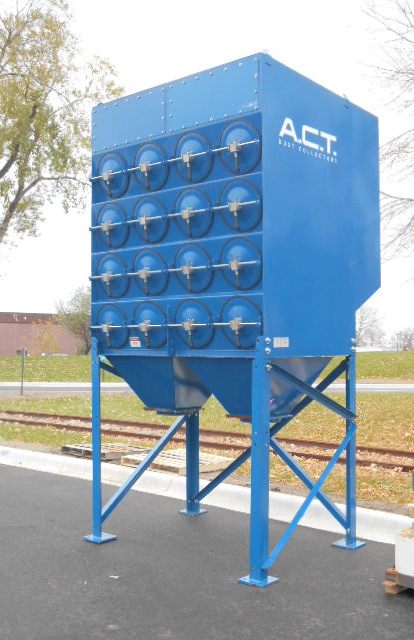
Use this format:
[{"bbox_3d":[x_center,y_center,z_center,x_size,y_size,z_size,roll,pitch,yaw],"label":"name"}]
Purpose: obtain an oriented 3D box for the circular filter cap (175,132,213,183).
[{"bbox_3d":[-0.120,-1.272,5.930,0.399,0.399,0.090,-2,-2,40],"label":"circular filter cap"}]

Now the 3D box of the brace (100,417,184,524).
[{"bbox_3d":[-0.572,1.356,7.095,0.060,0.060,1.454,-2,35,40],"label":"brace"}]

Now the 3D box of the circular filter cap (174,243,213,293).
[{"bbox_3d":[-0.139,-0.428,6.342,0.432,0.432,0.100,-2,-3,41],"label":"circular filter cap"}]

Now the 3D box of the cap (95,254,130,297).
[{"bbox_3d":[-0.898,-0.406,6.992,0.432,0.432,0.100,-2,-3,41],"label":"cap"}]

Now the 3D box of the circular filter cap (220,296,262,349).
[{"bbox_3d":[0.235,0.018,5.593,0.399,0.399,0.090,-2,-2,40],"label":"circular filter cap"}]

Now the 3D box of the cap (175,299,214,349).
[{"bbox_3d":[-0.139,0.040,6.326,0.432,0.432,0.100,-2,-3,41],"label":"cap"}]

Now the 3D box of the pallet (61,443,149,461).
[{"bbox_3d":[-1.421,1.903,11.011,1.000,0.120,0.980,-2,-3,43],"label":"pallet"}]

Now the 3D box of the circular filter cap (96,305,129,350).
[{"bbox_3d":[-0.821,0.055,6.478,0.399,0.399,0.090,-2,-2,40],"label":"circular filter cap"}]

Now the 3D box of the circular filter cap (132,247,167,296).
[{"bbox_3d":[-0.518,-0.417,6.667,0.432,0.432,0.100,-2,-3,41],"label":"circular filter cap"}]

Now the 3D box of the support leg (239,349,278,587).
[{"bbox_3d":[0.413,1.101,5.883,0.215,1.800,0.215,-2,-3,41],"label":"support leg"}]

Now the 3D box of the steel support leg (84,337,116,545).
[{"bbox_3d":[-0.936,1.030,6.652,0.195,1.754,0.195,-2,-2,40],"label":"steel support leg"}]

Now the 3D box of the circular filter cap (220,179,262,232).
[{"bbox_3d":[0.233,-0.850,5.621,0.399,0.399,0.090,-2,-2,40],"label":"circular filter cap"}]

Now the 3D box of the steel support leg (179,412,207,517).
[{"bbox_3d":[-0.145,1.177,8.109,0.215,1.800,0.215,-2,-3,41],"label":"steel support leg"}]

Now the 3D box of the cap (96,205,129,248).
[{"bbox_3d":[-0.823,-0.808,6.506,0.399,0.399,0.090,-2,-2,40],"label":"cap"}]

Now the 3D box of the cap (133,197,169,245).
[{"bbox_3d":[-0.474,-0.818,6.211,0.399,0.399,0.090,-2,-2,40],"label":"cap"}]

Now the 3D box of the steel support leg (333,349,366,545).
[{"bbox_3d":[1.284,1.134,6.883,0.215,1.800,0.215,-2,-3,41],"label":"steel support leg"}]

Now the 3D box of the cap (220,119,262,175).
[{"bbox_3d":[0.239,-1.377,6.048,0.432,0.432,0.100,-2,-3,41],"label":"cap"}]

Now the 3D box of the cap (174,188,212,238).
[{"bbox_3d":[-0.140,-0.897,6.357,0.432,0.432,0.100,-2,-3,41],"label":"cap"}]

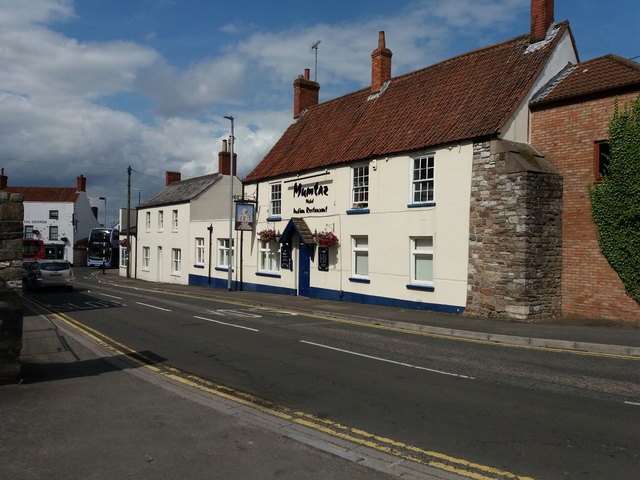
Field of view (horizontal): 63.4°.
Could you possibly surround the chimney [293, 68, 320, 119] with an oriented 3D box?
[{"bbox_3d":[-0.678,-7.363,26.212,1.270,2.620,0.600,1,0,-35],"label":"chimney"}]

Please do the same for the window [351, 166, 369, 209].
[{"bbox_3d":[1.395,-1.821,17.884,0.120,1.481,0.940,1,0,-35],"label":"window"}]

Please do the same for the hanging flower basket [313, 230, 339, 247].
[{"bbox_3d":[0.271,-0.025,18.723,0.760,0.580,0.820,1,0,-35],"label":"hanging flower basket"}]

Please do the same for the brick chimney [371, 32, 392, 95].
[{"bbox_3d":[2.525,-7.202,21.152,0.680,2.670,0.620,1,0,-35],"label":"brick chimney"}]

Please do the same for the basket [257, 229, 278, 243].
[{"bbox_3d":[-2.269,-0.181,22.289,0.760,0.570,0.840,1,0,-35],"label":"basket"}]

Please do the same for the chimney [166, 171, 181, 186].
[{"bbox_3d":[-11.057,-4.556,39.136,1.000,1.140,0.460,1,0,-38],"label":"chimney"}]

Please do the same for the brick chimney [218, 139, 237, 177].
[{"bbox_3d":[-5.731,-5.170,32.230,1.080,2.440,0.580,1,0,-38],"label":"brick chimney"}]

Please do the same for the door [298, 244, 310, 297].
[{"bbox_3d":[-0.592,1.226,20.641,0.080,2.053,0.860,1,0,-35],"label":"door"}]

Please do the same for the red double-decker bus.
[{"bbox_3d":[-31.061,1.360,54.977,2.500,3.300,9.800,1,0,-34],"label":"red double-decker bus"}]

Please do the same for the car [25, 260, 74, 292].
[{"bbox_3d":[-15.043,1.885,28.739,1.770,1.620,4.350,1,0,-36],"label":"car"}]

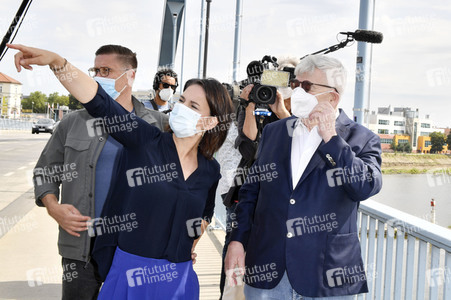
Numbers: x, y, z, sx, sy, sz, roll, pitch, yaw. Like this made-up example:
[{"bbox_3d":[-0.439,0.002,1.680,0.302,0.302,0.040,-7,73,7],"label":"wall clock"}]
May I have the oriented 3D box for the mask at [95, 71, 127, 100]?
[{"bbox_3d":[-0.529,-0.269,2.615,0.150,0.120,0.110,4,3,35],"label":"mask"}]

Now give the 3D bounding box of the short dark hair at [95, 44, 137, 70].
[{"bbox_3d":[-0.479,-0.408,2.673,0.168,0.145,0.195,4,3,35],"label":"short dark hair"}]

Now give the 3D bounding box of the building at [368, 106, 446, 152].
[{"bbox_3d":[67.399,-7.676,225.000,34.000,17.000,22.000,2,3,6],"label":"building"}]

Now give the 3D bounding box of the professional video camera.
[{"bbox_3d":[0.208,-0.353,3.050,0.250,0.260,0.500,2,3,-6],"label":"professional video camera"}]

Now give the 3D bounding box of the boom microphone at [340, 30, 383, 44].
[{"bbox_3d":[0.600,-0.496,2.650,0.210,0.065,0.060,4,4,30],"label":"boom microphone"}]

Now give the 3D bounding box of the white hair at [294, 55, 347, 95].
[{"bbox_3d":[0.383,-0.300,2.420,0.210,0.170,0.180,-1,4,-38],"label":"white hair"}]

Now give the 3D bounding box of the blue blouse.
[{"bbox_3d":[-0.264,0.115,2.200,0.470,0.650,0.320,8,2,7],"label":"blue blouse"}]

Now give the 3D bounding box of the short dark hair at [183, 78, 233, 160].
[{"bbox_3d":[-0.067,-0.114,2.240,0.190,0.290,0.220,13,3,38],"label":"short dark hair"}]

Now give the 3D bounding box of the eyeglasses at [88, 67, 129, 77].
[{"bbox_3d":[-0.511,-0.334,2.635,0.145,0.046,0.142,4,3,35],"label":"eyeglasses"}]

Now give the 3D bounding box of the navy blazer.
[{"bbox_3d":[0.326,0.207,2.420,0.570,0.710,0.370,4,4,25],"label":"navy blazer"}]

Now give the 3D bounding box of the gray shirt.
[{"bbox_3d":[-0.566,0.134,2.720,0.560,0.710,0.320,3,3,14],"label":"gray shirt"}]

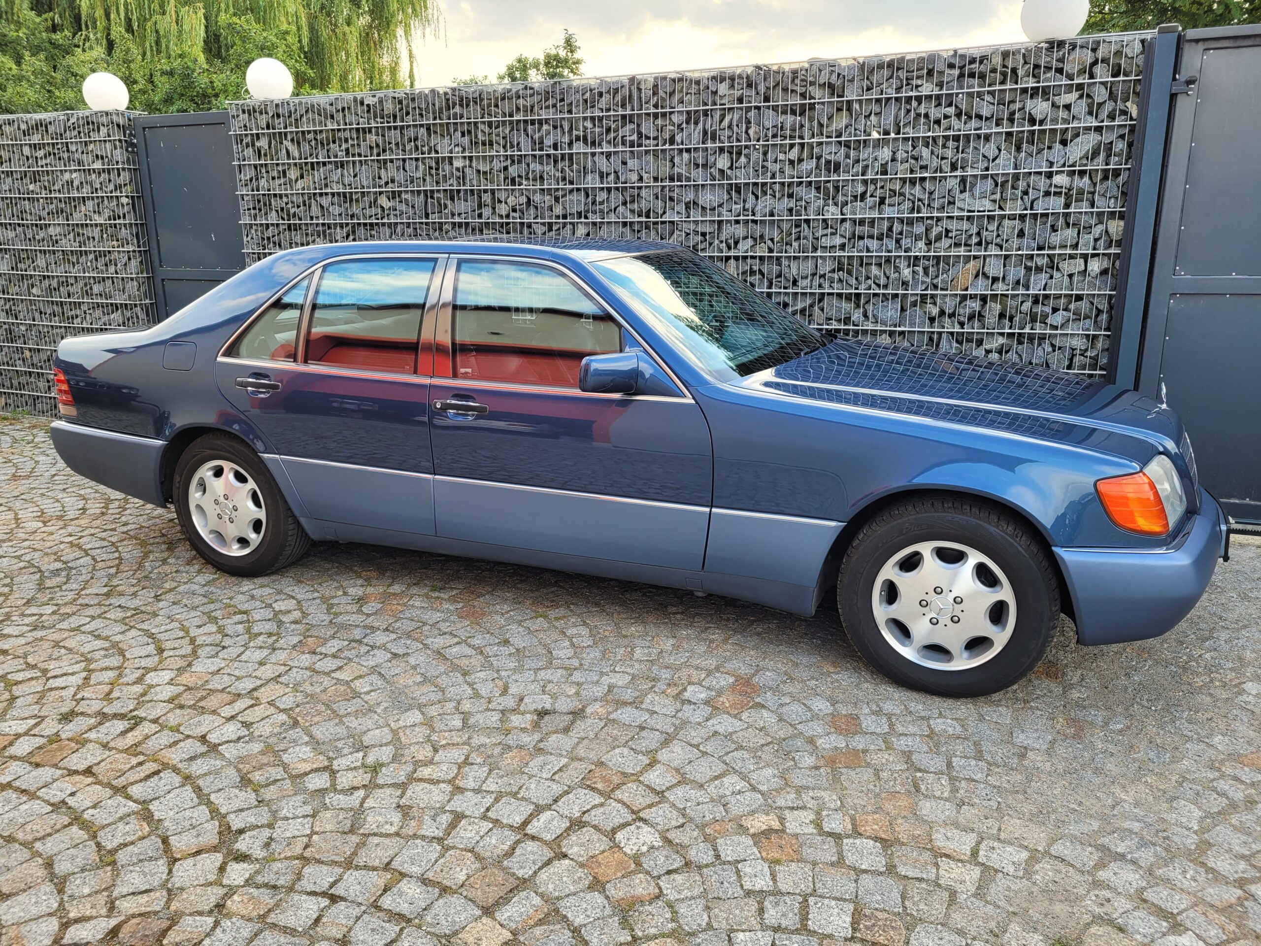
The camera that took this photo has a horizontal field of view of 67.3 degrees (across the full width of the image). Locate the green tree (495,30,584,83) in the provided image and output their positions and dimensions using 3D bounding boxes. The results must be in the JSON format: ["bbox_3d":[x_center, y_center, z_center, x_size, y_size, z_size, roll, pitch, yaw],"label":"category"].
[{"bbox_3d":[-1.246,-3.990,13.375,1.800,4.200,1.800,5,15,22],"label":"green tree"}]

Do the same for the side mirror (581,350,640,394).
[{"bbox_3d":[-0.073,-0.346,3.280,0.150,0.150,0.190,8,16,30],"label":"side mirror"}]

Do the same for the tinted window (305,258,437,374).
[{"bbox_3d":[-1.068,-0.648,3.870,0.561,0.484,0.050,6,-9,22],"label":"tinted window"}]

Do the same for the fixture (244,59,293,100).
[{"bbox_3d":[-2.475,-2.685,6.483,0.300,0.295,0.300,5,15,22],"label":"fixture"}]

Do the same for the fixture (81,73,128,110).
[{"bbox_3d":[-3.921,-2.833,7.087,0.300,0.300,0.300,6,15,22],"label":"fixture"}]

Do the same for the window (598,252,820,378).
[{"bbox_3d":[0.391,-0.707,4.064,0.790,0.120,1.600,39,24,10],"label":"window"}]

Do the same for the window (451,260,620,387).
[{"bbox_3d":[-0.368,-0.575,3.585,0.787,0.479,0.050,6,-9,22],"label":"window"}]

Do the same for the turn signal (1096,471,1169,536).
[{"bbox_3d":[1.486,0.093,2.800,0.210,0.185,0.120,5,15,22],"label":"turn signal"}]

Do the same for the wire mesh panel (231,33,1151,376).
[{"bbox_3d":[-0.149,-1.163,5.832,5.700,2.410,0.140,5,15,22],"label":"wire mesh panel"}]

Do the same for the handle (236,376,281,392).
[{"bbox_3d":[-1.534,-0.365,3.906,0.220,0.048,0.048,5,15,22],"label":"handle"}]

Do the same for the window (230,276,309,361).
[{"bbox_3d":[-1.522,-0.656,3.982,0.385,0.365,0.040,5,-5,22],"label":"window"}]

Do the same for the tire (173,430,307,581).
[{"bbox_3d":[-1.753,0.132,4.305,0.680,0.680,0.240,6,15,22],"label":"tire"}]

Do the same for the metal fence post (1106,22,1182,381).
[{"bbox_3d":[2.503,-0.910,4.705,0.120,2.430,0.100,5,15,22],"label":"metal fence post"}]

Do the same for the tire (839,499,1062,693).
[{"bbox_3d":[1.048,0.405,3.155,0.680,0.680,0.240,6,15,22],"label":"tire"}]

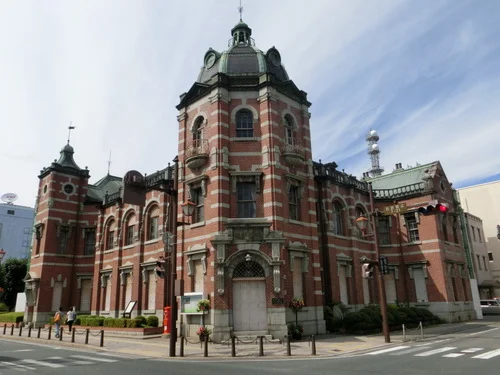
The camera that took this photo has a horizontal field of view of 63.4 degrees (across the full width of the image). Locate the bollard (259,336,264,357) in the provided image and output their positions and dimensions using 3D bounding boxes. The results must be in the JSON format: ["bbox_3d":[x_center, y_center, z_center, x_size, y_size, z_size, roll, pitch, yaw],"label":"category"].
[{"bbox_3d":[0.387,5.485,13.965,0.170,0.626,0.170,-1,-16,0],"label":"bollard"}]

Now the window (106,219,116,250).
[{"bbox_3d":[-10.834,3.709,31.787,0.270,2.420,1.400,14,-22,-43],"label":"window"}]

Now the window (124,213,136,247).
[{"bbox_3d":[-8.742,3.080,29.742,0.270,2.420,1.400,14,-22,-43],"label":"window"}]

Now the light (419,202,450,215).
[{"bbox_3d":[7.581,0.875,16.690,0.380,0.400,1.150,12,-21,-39],"label":"light"}]

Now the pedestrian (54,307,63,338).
[{"bbox_3d":[-10.870,7.746,23.206,0.480,1.672,0.380,-13,-20,33],"label":"pedestrian"}]

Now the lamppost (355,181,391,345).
[{"bbox_3d":[5.373,3.188,17.991,0.420,6.935,0.950,14,-23,-43],"label":"lamppost"}]

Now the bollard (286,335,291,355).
[{"bbox_3d":[1.341,5.486,14.053,0.130,0.680,0.130,-1,-16,-1],"label":"bollard"}]

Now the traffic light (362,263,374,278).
[{"bbox_3d":[5.155,3.624,17.592,0.370,0.680,0.300,14,-23,-43],"label":"traffic light"}]

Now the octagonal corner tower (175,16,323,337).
[{"bbox_3d":[-0.285,-1.796,25.363,8.300,20.700,8.300,-1,-16,-1],"label":"octagonal corner tower"}]

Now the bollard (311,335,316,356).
[{"bbox_3d":[2.190,5.452,14.011,0.130,0.680,0.130,-1,-16,-1],"label":"bollard"}]

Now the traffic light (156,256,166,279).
[{"bbox_3d":[-3.349,3.035,15.305,0.300,0.750,0.360,14,-23,-43],"label":"traffic light"}]

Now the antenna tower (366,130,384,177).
[{"bbox_3d":[57.842,-14.979,186.383,5.600,23.000,5.600,14,-23,-43],"label":"antenna tower"}]

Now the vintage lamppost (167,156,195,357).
[{"bbox_3d":[-2.568,2.441,15.694,0.950,7.590,0.420,14,-23,-43],"label":"vintage lamppost"}]

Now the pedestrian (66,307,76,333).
[{"bbox_3d":[-11.503,8.606,26.167,0.540,1.660,0.400,10,-20,-36],"label":"pedestrian"}]

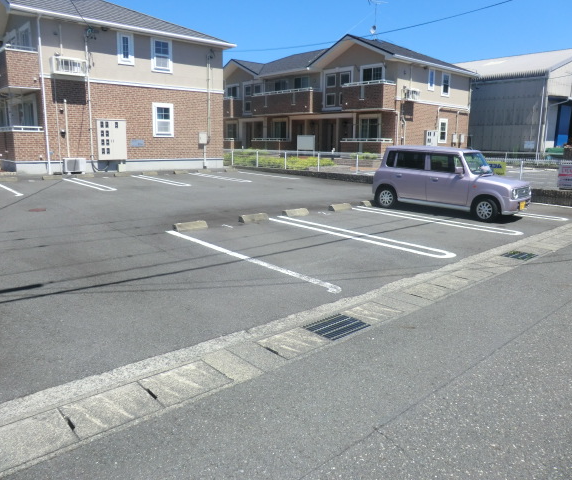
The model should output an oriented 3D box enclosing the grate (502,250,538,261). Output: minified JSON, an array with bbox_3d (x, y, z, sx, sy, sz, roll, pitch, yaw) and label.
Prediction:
[{"bbox_3d":[3.475,0.248,6.574,0.500,0.040,0.360,-9,16,-40],"label":"grate"}]

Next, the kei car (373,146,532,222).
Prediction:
[{"bbox_3d":[3.811,-1.375,10.303,1.475,1.505,3.395,-11,17,-43],"label":"kei car"}]

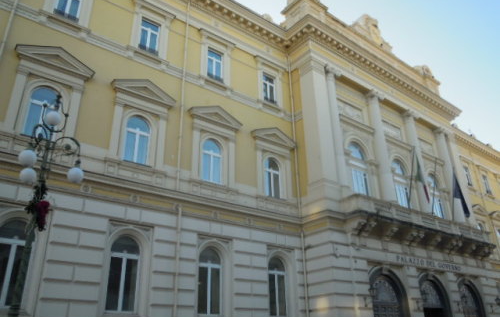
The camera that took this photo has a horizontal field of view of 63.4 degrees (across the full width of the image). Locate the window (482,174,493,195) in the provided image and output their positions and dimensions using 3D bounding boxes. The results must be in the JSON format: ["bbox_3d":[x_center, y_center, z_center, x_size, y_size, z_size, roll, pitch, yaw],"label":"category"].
[{"bbox_3d":[25.537,2.916,43.538,1.040,1.947,0.281,17,-30,-34],"label":"window"}]

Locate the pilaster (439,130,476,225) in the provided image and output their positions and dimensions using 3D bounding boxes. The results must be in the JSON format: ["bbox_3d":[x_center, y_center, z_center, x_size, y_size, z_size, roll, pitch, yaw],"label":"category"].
[{"bbox_3d":[17.815,2.316,34.761,1.188,9.900,1.122,17,-30,-34],"label":"pilaster"}]

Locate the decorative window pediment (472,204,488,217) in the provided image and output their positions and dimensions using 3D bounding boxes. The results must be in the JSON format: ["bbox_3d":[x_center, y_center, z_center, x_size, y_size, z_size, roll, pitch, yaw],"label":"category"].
[{"bbox_3d":[22.318,5.030,39.328,3.465,1.006,0.528,17,-30,-34],"label":"decorative window pediment"}]

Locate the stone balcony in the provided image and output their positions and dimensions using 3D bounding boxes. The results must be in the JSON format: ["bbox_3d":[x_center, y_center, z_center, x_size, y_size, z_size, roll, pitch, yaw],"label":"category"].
[{"bbox_3d":[12.082,4.963,27.102,16.253,1.865,1.353,17,-30,-34],"label":"stone balcony"}]

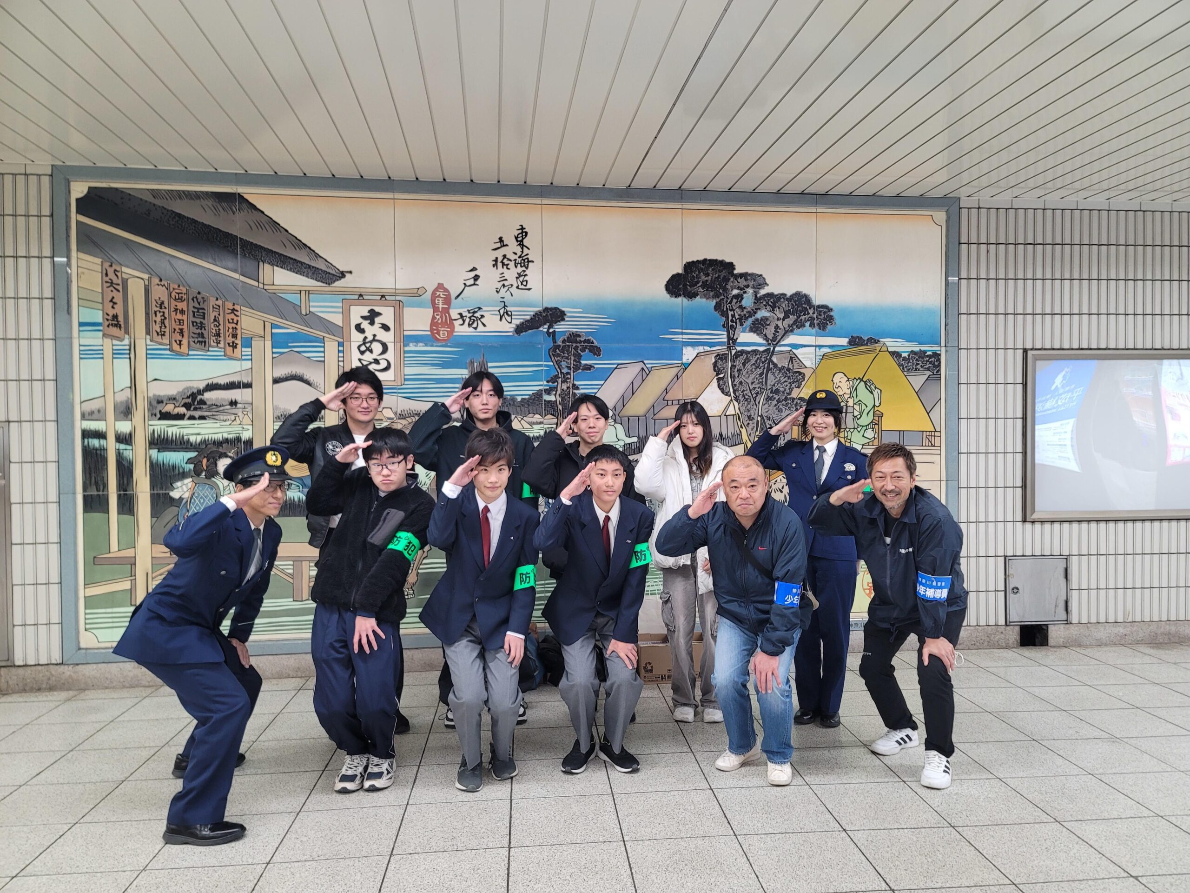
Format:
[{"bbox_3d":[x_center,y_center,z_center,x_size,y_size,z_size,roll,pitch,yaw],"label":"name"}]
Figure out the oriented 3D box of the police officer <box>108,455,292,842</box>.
[{"bbox_3d":[-1.530,0.695,3.390,0.680,1.390,0.740,0,1,2],"label":"police officer"}]

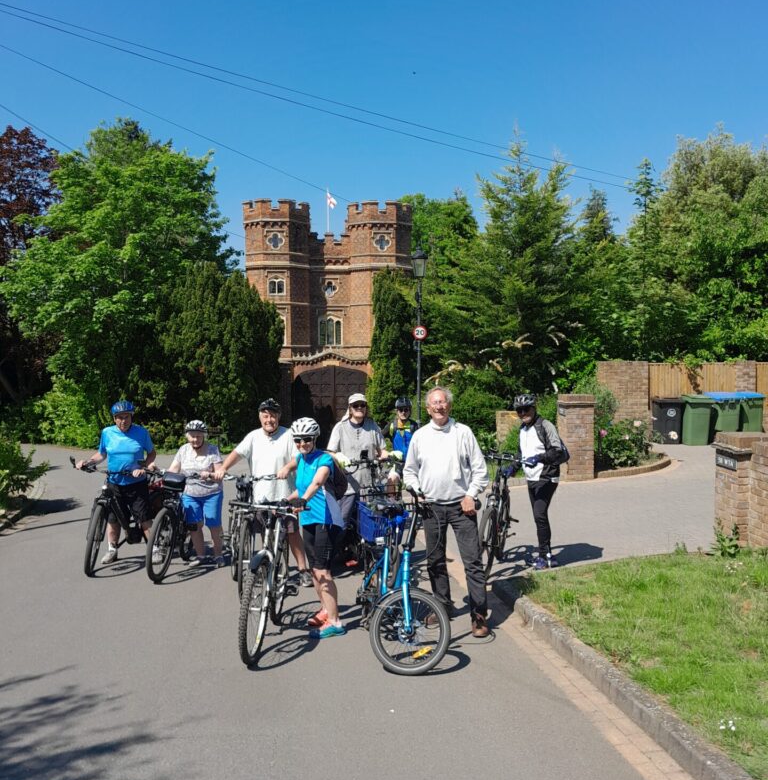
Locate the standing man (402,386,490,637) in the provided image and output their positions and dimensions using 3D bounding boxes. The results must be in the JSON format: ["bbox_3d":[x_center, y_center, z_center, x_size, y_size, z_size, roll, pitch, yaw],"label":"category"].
[{"bbox_3d":[0.450,0.850,5.730,0.620,1.760,0.400,0,1,6],"label":"standing man"}]

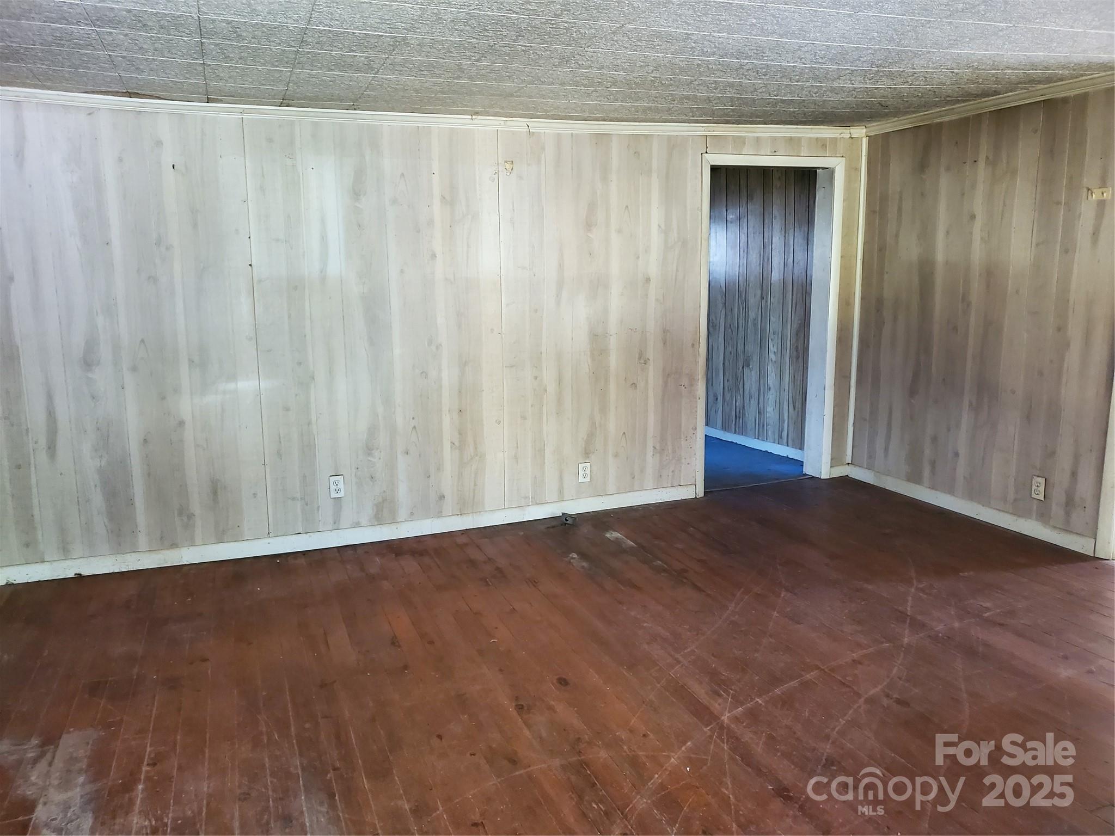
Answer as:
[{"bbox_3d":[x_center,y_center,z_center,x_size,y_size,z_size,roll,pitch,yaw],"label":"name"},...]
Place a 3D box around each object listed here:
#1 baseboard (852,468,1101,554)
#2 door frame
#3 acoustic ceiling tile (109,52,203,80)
[{"bbox_3d":[2.193,0.468,4.632,0.016,0.085,1.667,-5,11,-21],"label":"baseboard"},{"bbox_3d":[1.248,-0.552,5.071,0.956,1.969,0.170,-5,11,-21],"label":"door frame"},{"bbox_3d":[-1.470,-1.300,3.097,0.305,0.015,0.305,-5,11,-21],"label":"acoustic ceiling tile"}]

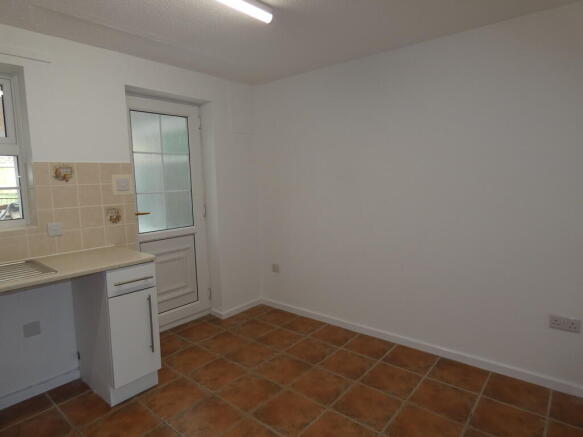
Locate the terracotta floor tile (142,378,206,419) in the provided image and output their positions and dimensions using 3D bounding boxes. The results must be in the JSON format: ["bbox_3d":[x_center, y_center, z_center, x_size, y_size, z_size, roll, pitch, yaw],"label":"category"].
[{"bbox_3d":[-0.754,1.158,2.169,0.318,0.012,0.318,3,8,40],"label":"terracotta floor tile"}]

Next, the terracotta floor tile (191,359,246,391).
[{"bbox_3d":[-0.529,1.120,2.419,0.327,0.010,0.327,3,7,40],"label":"terracotta floor tile"}]

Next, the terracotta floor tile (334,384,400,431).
[{"bbox_3d":[0.460,1.130,2.028,0.327,0.010,0.327,3,7,40],"label":"terracotta floor tile"}]

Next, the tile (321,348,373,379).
[{"bbox_3d":[0.412,1.072,2.483,0.326,0.010,0.326,3,8,40],"label":"tile"}]

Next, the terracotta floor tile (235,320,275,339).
[{"bbox_3d":[-0.350,1.034,3.159,0.318,0.012,0.318,3,8,40],"label":"terracotta floor tile"}]

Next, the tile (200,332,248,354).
[{"bbox_3d":[-0.571,1.074,2.890,0.327,0.010,0.327,3,7,40],"label":"tile"}]

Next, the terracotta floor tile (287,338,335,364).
[{"bbox_3d":[0.164,1.064,2.724,0.318,0.012,0.318,3,8,40],"label":"terracotta floor tile"}]

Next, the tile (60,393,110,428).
[{"bbox_3d":[-1.225,1.163,2.117,0.326,0.010,0.326,3,8,40],"label":"tile"}]

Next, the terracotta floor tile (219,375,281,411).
[{"bbox_3d":[-0.277,1.137,2.209,0.318,0.012,0.318,3,8,40],"label":"terracotta floor tile"}]

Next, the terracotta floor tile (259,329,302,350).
[{"bbox_3d":[-0.093,1.049,2.942,0.318,0.012,0.318,3,8,40],"label":"terracotta floor tile"}]

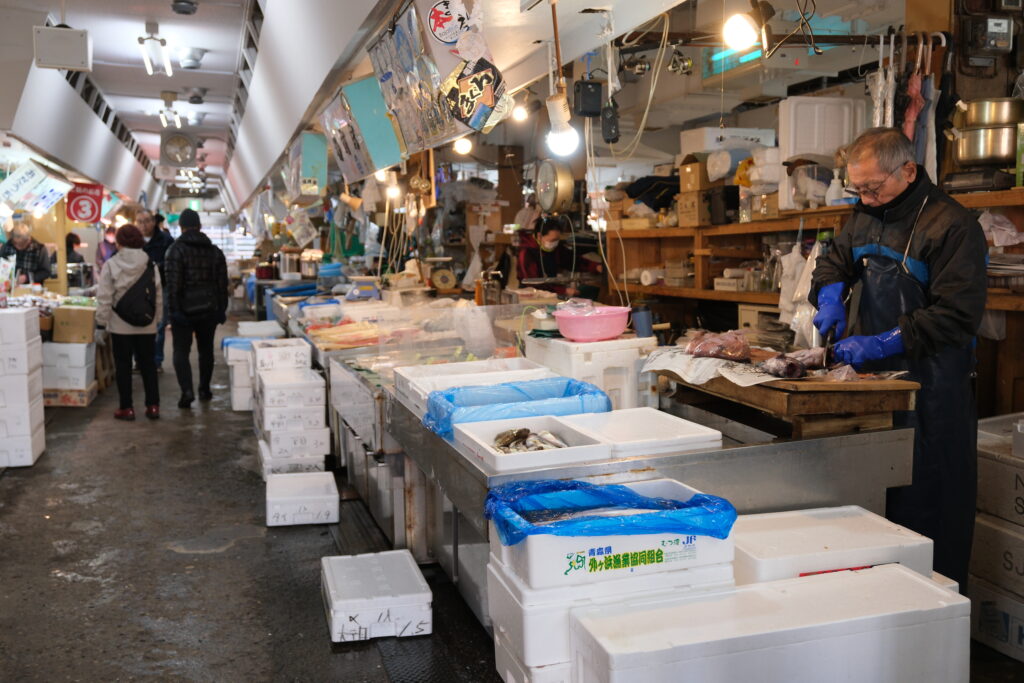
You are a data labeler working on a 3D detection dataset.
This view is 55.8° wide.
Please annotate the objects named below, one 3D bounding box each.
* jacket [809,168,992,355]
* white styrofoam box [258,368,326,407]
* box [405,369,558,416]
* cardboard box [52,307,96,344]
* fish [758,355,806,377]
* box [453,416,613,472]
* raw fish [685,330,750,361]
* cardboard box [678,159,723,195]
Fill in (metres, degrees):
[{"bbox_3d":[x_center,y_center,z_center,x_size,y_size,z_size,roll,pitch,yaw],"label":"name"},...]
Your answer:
[{"bbox_3d":[1.173,-0.241,2.950,0.380,0.600,0.480,-3,7,-24],"label":"jacket"},{"bbox_3d":[-1.360,0.291,5.950,0.352,0.137,0.520,-2,6,-17],"label":"white styrofoam box"},{"bbox_3d":[-0.100,0.200,3.750,0.540,0.100,0.360,-3,6,-23],"label":"box"},{"bbox_3d":[-3.894,-0.138,8.669,0.330,0.285,0.330,-1,6,-8],"label":"cardboard box"},{"bbox_3d":[0.878,0.073,3.126,0.160,0.070,0.085,1,6,20],"label":"fish"},{"bbox_3d":[0.050,0.302,2.915,0.342,0.056,0.448,-3,6,-18],"label":"box"},{"bbox_3d":[0.765,0.014,3.569,0.225,0.090,0.145,3,6,25],"label":"raw fish"},{"bbox_3d":[1.227,-1.044,6.195,0.190,0.178,0.250,-3,6,-17],"label":"cardboard box"}]

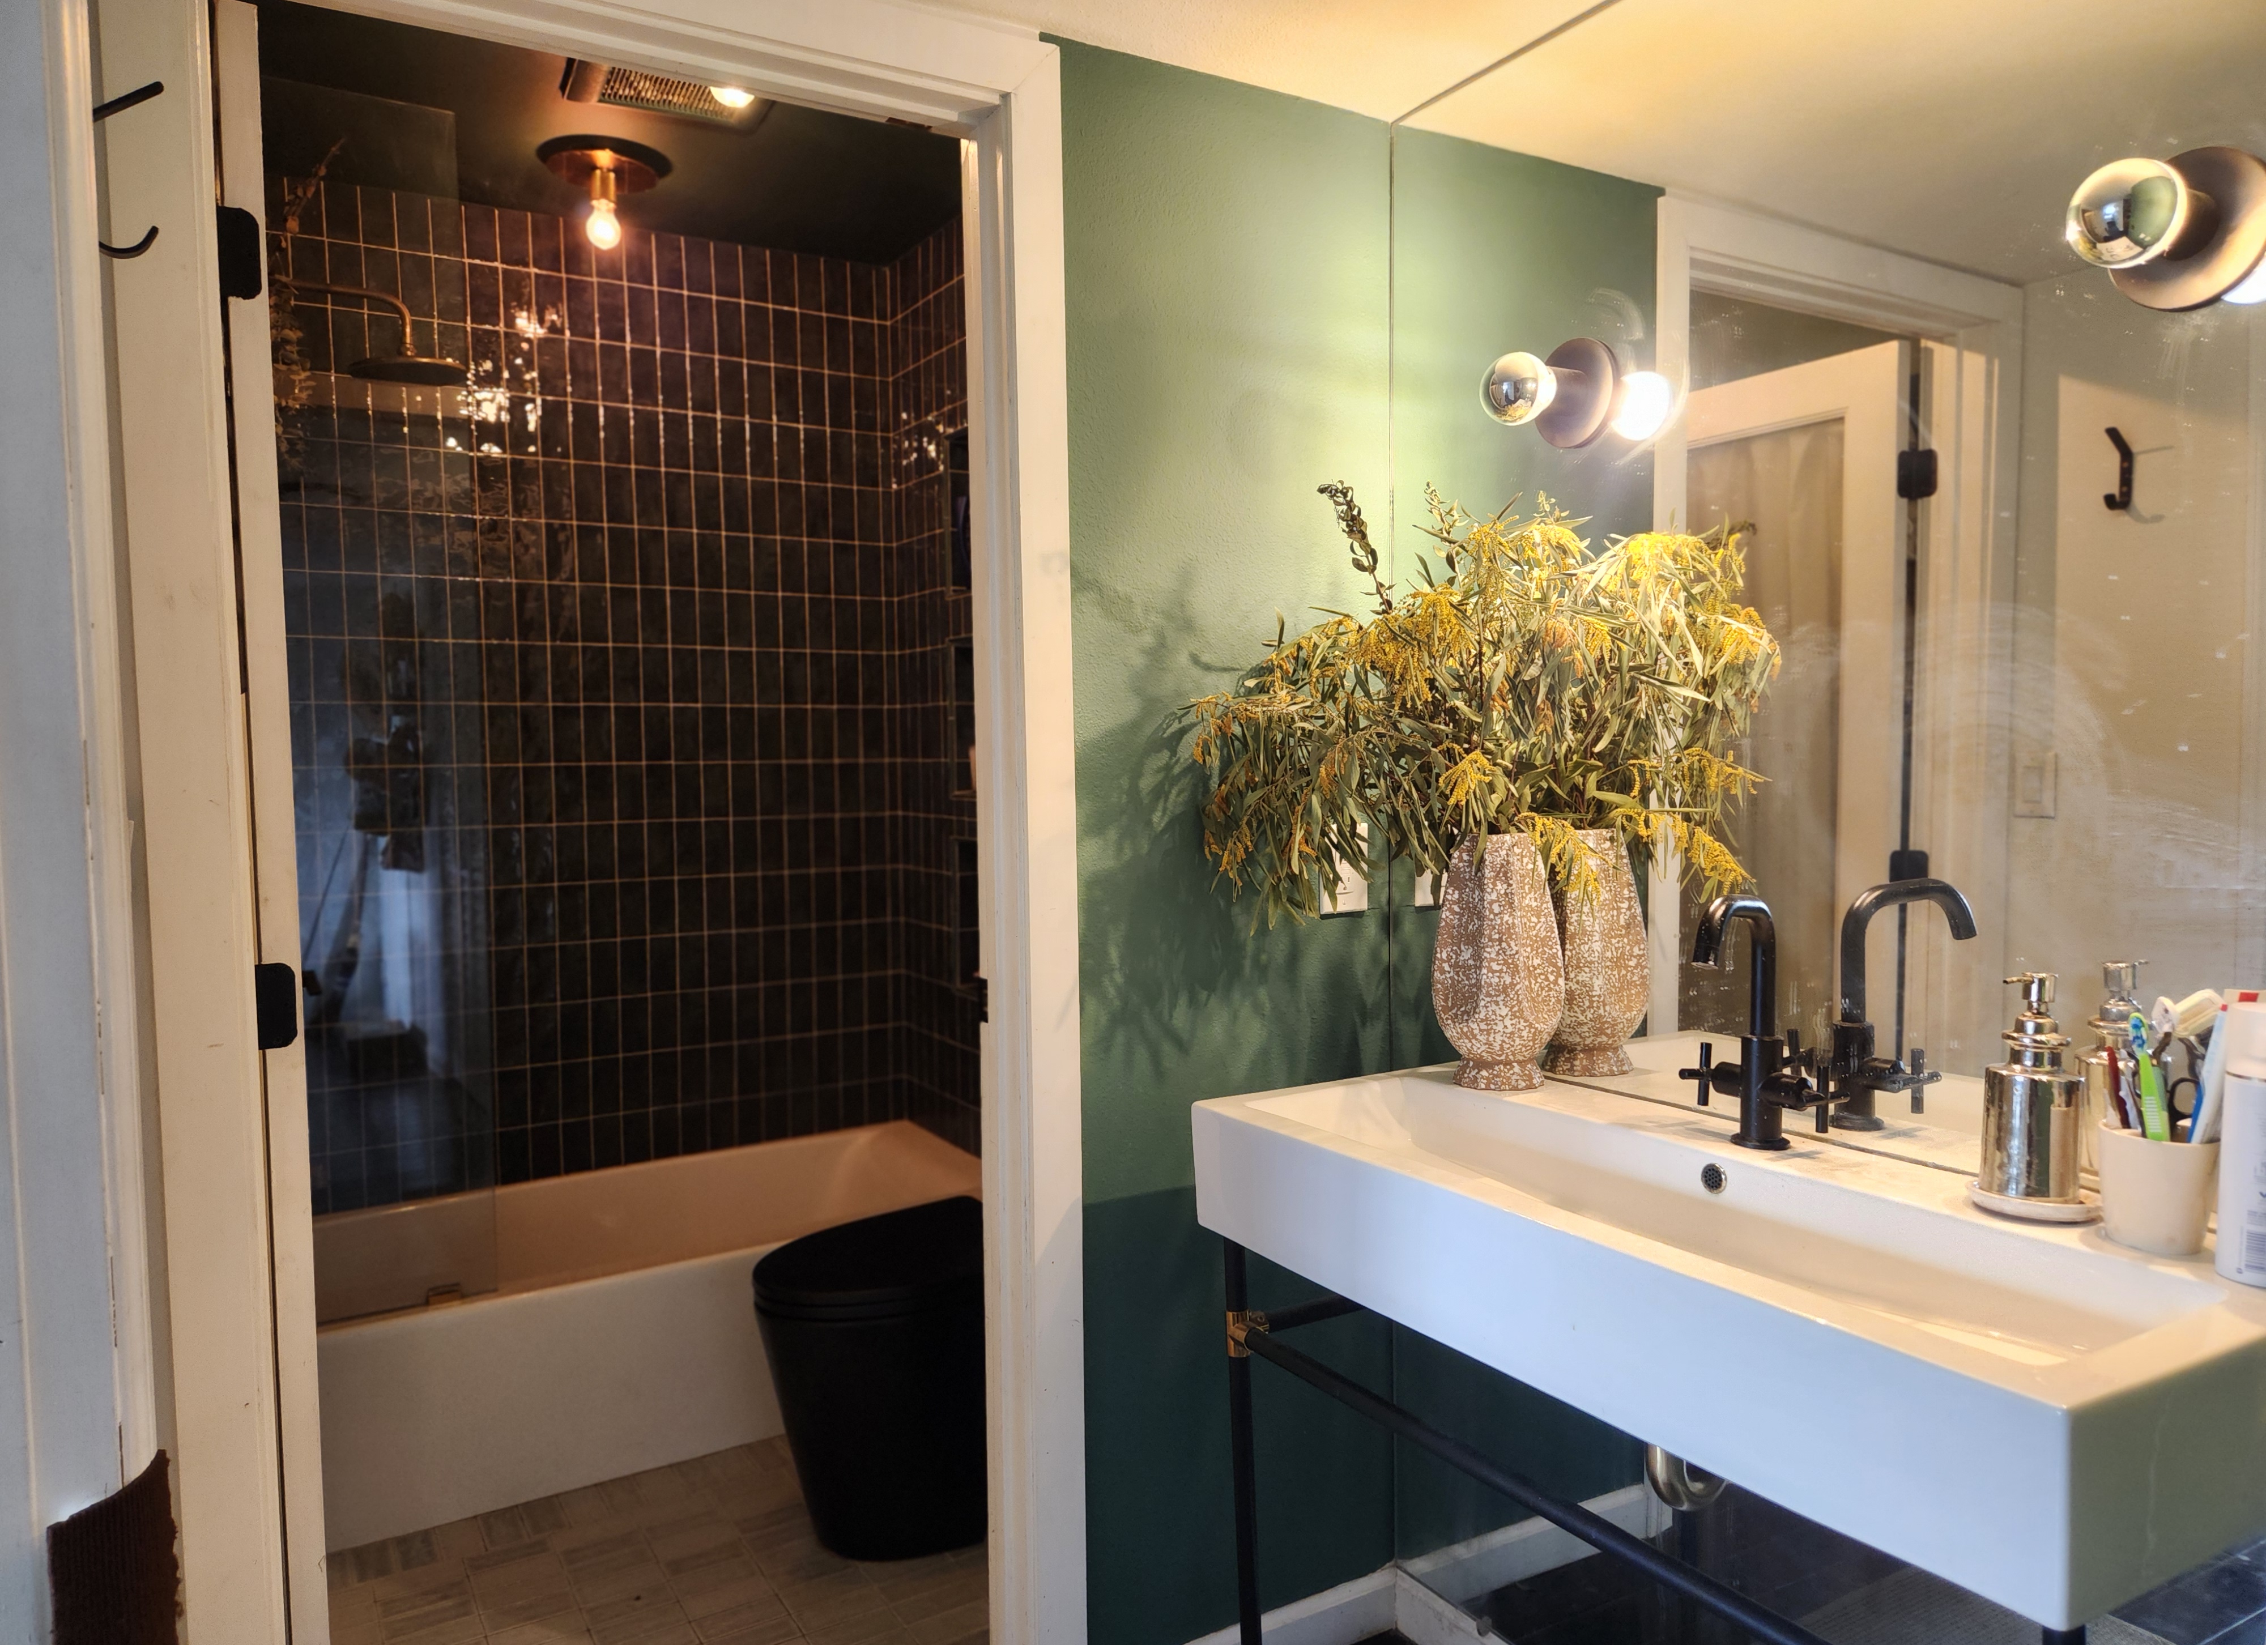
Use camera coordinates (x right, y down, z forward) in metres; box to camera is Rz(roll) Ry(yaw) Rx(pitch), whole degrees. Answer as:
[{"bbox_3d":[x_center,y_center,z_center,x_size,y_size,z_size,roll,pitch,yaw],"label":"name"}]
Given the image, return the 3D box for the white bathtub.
[{"bbox_3d":[-1.017,0.972,3.072,1.524,0.368,0.761,-3,3,-31],"label":"white bathtub"}]

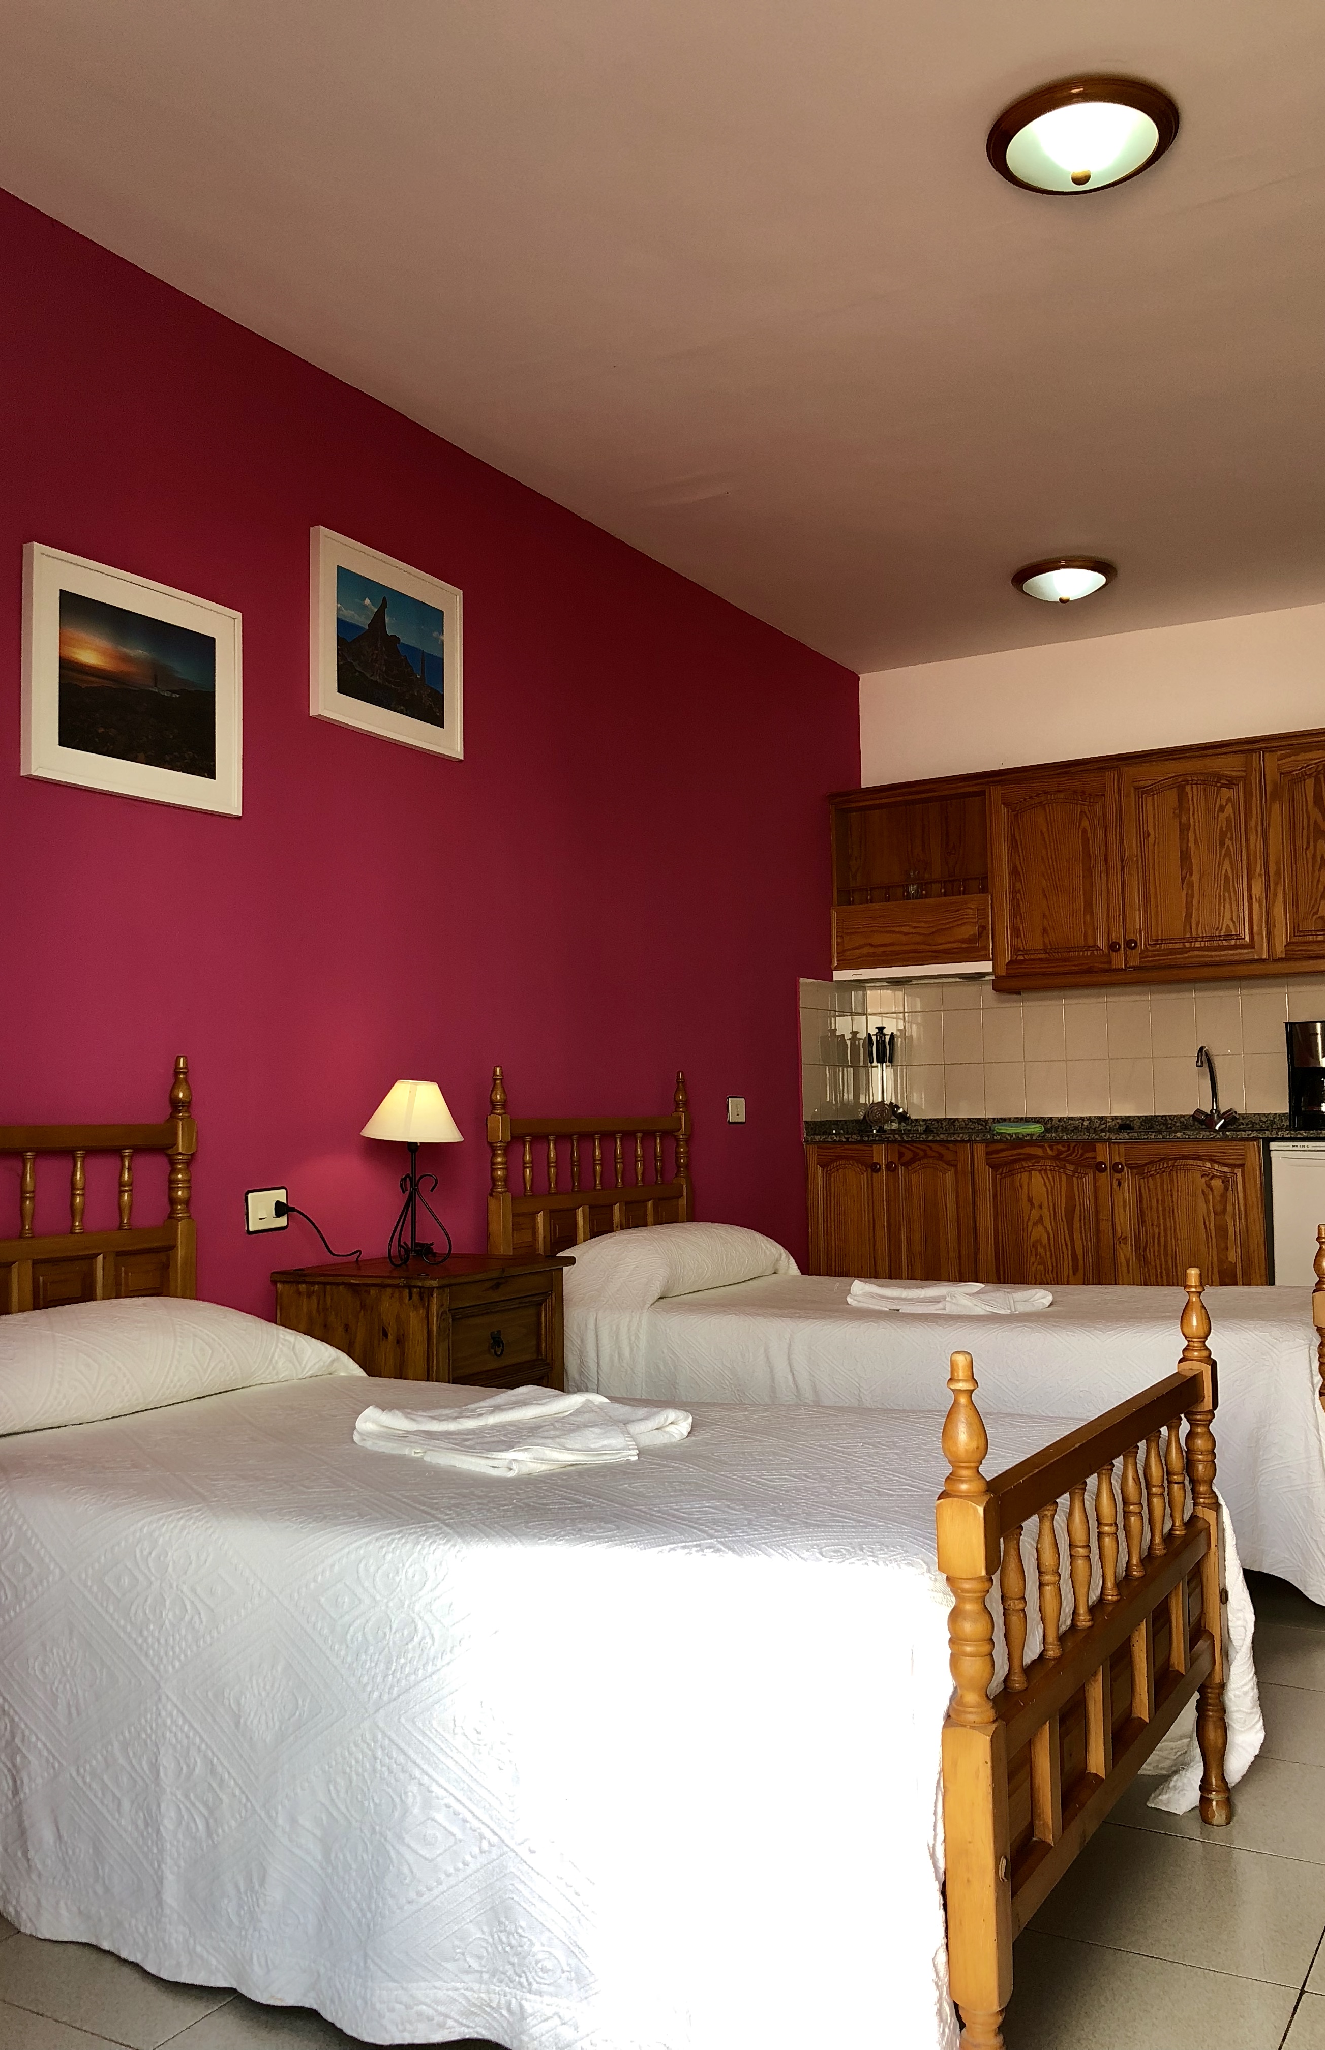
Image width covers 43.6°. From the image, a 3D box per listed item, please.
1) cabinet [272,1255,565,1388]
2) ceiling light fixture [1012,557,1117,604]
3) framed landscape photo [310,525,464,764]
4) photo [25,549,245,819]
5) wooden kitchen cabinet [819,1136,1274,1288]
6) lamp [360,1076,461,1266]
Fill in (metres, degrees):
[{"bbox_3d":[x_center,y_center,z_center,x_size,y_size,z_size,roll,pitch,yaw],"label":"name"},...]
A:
[{"bbox_3d":[-0.491,0.843,3.556,0.415,0.650,0.520,-3,-4,30],"label":"cabinet"},{"bbox_3d":[1.255,-1.366,5.174,0.320,0.105,0.320,-3,-4,30],"label":"ceiling light fixture"},{"bbox_3d":[-0.630,-0.870,3.846,0.035,0.418,0.518,-3,-4,30],"label":"framed landscape photo"},{"bbox_3d":[-1.003,-0.643,3.181,0.035,0.418,0.519,-3,-4,30],"label":"photo"},{"bbox_3d":[1.306,0.819,5.582,1.520,0.865,0.555,-3,-4,30],"label":"wooden kitchen cabinet"},{"bbox_3d":[-0.537,0.322,3.604,0.226,0.396,0.226,-1,-3,0],"label":"lamp"}]

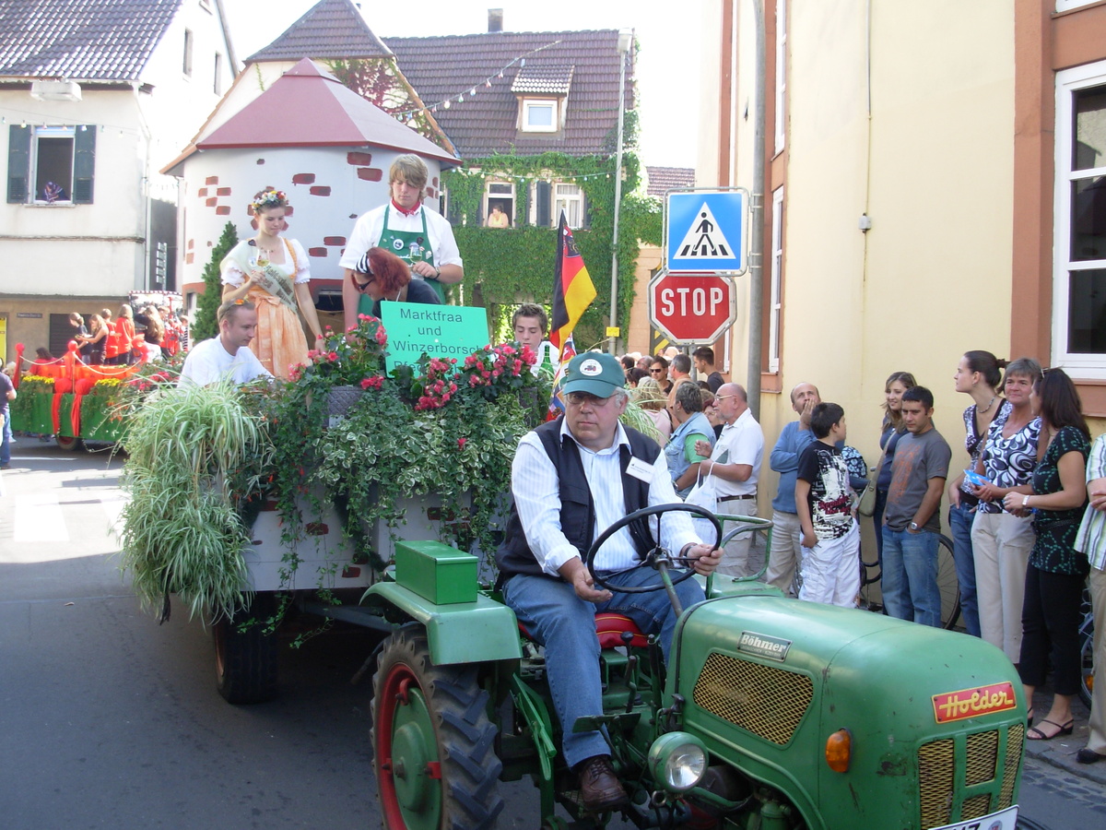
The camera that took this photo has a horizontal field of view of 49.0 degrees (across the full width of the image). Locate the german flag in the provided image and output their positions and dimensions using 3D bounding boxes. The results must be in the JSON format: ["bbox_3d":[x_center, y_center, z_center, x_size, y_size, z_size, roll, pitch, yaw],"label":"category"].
[{"bbox_3d":[0.090,-0.632,5.800,0.230,0.680,0.140,0,3,-10],"label":"german flag"}]

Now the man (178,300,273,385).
[{"bbox_3d":[-1.516,0.030,5.650,0.540,1.150,0.480,2,3,30],"label":"man"}]

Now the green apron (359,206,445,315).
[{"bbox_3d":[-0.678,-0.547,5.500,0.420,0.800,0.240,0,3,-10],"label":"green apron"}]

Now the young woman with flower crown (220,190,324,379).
[{"bbox_3d":[-1.415,-0.277,6.100,0.520,1.700,0.450,0,3,-14],"label":"young woman with flower crown"}]

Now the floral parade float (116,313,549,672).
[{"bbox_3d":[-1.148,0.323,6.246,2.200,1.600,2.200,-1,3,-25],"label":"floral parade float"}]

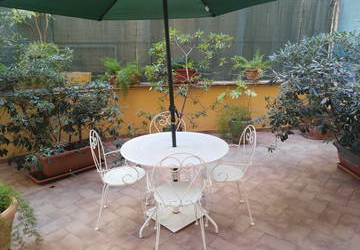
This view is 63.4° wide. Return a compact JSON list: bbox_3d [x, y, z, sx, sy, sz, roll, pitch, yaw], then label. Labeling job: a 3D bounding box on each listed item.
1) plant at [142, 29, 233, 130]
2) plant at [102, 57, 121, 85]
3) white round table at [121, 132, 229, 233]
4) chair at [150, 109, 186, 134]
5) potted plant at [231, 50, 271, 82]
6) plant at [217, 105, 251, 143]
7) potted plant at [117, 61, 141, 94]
[{"bbox_3d":[0.112,-0.603,4.853,1.521,1.912,1.200,-1,14,0],"label":"plant"},{"bbox_3d":[-1.273,-1.001,5.414,0.334,0.531,0.380,-1,14,0],"label":"plant"},{"bbox_3d":[-0.041,0.546,2.771,0.985,0.730,0.985,-1,14,0],"label":"white round table"},{"bbox_3d":[-0.107,0.342,3.247,0.510,0.890,0.540,-2,14,-3],"label":"chair"},{"bbox_3d":[1.387,-1.151,5.649,0.738,0.572,0.550,-1,14,0],"label":"potted plant"},{"bbox_3d":[0.933,-0.032,5.077,0.594,0.660,0.500,-1,14,0],"label":"plant"},{"bbox_3d":[-0.962,-0.893,5.444,0.448,0.610,0.450,-1,14,0],"label":"potted plant"}]

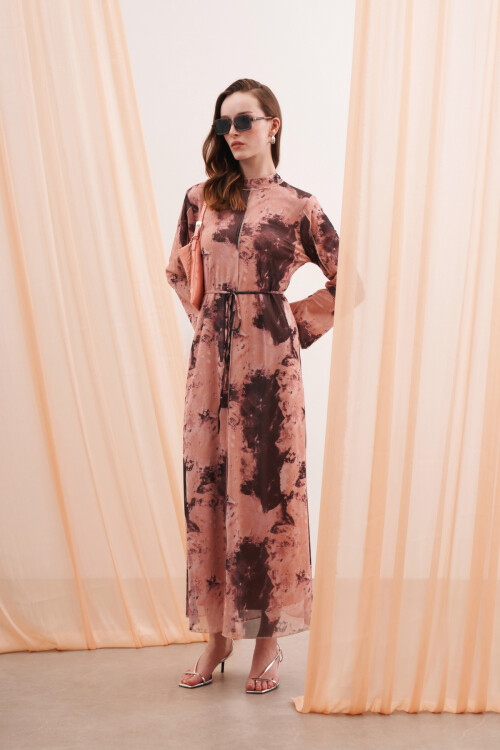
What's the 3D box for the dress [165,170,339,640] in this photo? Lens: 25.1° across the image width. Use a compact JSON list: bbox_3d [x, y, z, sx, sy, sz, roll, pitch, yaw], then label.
[{"bbox_3d":[0.025,0.081,3.320,0.600,1.370,0.360,0,1,25],"label":"dress"}]

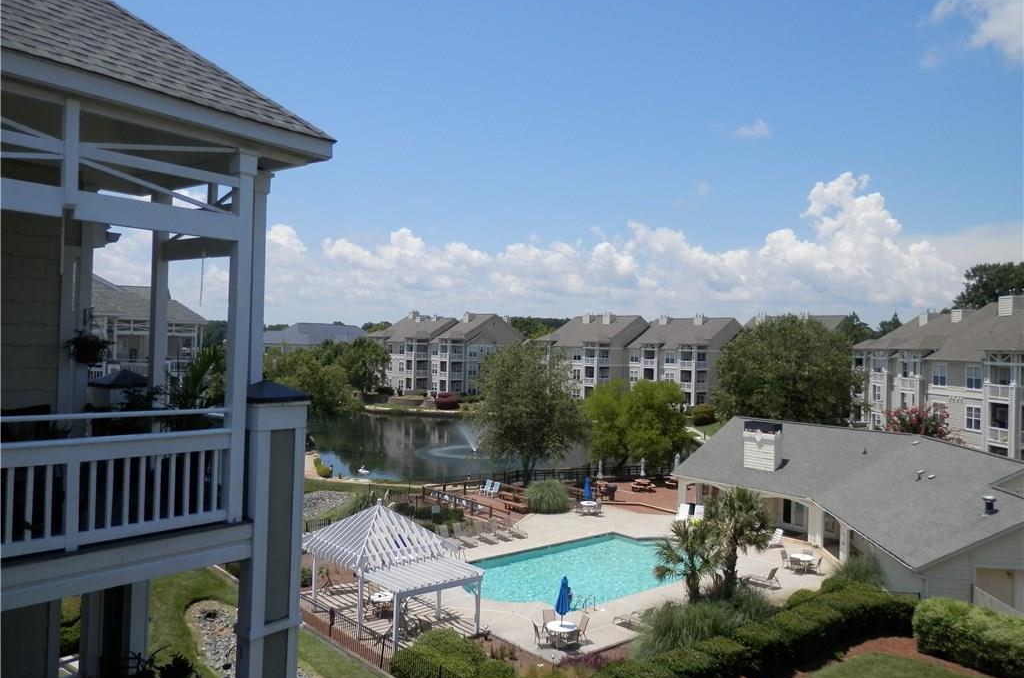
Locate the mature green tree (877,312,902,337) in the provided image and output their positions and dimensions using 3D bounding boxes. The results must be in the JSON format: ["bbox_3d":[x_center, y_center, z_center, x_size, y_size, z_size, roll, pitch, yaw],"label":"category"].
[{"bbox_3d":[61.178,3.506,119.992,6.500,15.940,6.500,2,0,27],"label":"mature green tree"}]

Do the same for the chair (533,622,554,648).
[{"bbox_3d":[1.161,10.362,26.117,0.640,0.920,0.560,2,-1,-18],"label":"chair"}]

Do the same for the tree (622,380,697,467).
[{"bbox_3d":[13.008,8.112,65.951,6.800,8.650,6.400,2,0,11],"label":"tree"}]

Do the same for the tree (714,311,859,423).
[{"bbox_3d":[29.329,3.749,78.983,16.000,12.950,15.000,2,0,20],"label":"tree"}]

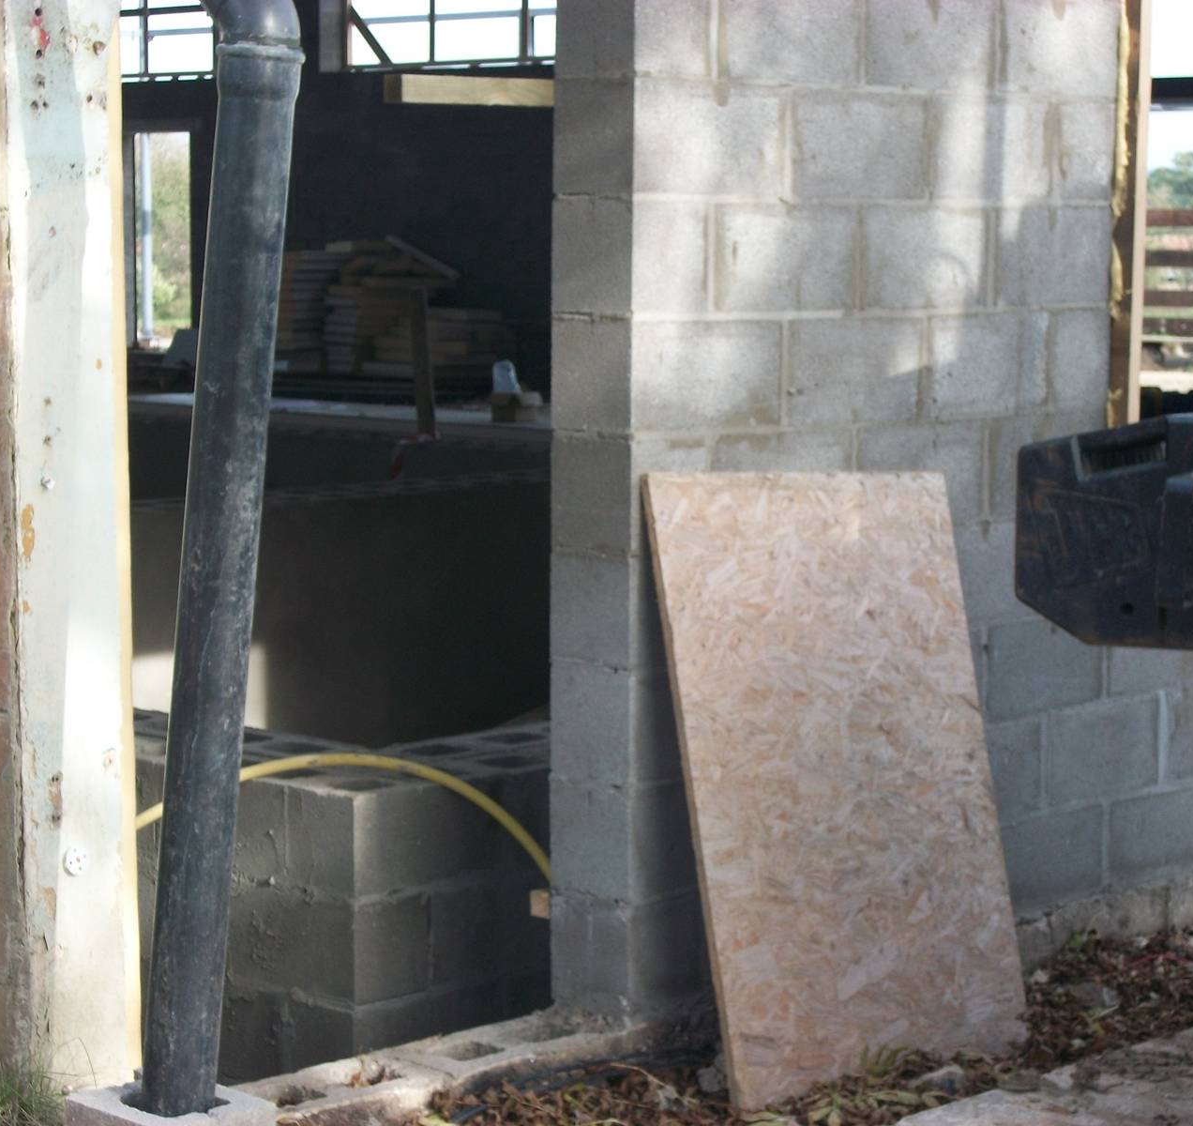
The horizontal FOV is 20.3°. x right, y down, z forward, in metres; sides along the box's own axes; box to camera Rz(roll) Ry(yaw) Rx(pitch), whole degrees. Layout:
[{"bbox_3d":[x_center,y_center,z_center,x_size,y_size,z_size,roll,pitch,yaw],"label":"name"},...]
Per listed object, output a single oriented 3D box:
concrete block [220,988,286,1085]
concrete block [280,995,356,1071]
[{"bbox_3d":[-0.749,0.993,7.314,0.440,0.215,0.215,6,9,43],"label":"concrete block"},{"bbox_3d":[-0.459,1.030,7.297,0.215,0.215,0.380,6,8,43],"label":"concrete block"}]

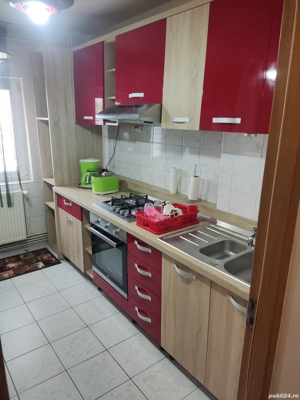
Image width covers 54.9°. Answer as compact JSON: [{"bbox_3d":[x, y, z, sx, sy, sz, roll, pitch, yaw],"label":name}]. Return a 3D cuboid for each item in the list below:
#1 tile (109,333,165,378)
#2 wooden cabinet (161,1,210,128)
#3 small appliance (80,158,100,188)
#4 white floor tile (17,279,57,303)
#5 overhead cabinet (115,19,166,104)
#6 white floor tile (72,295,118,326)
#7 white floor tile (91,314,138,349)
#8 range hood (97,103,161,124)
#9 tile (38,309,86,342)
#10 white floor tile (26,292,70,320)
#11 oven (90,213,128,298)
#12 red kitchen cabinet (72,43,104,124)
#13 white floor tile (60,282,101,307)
[{"bbox_3d":[-0.103,1.124,2.113,0.310,0.010,0.310,-10,19,-37],"label":"tile"},{"bbox_3d":[0.321,-0.802,1.859,0.313,0.669,0.346,-10,19,-37],"label":"wooden cabinet"},{"bbox_3d":[-0.629,-0.276,3.005,0.171,0.275,0.217,-10,19,-37],"label":"small appliance"},{"bbox_3d":[-1.090,0.867,2.790,0.302,0.012,0.304,-10,19,-37],"label":"white floor tile"},{"bbox_3d":[0.030,-1.022,2.275,0.325,0.526,0.627,-10,19,-37],"label":"overhead cabinet"},{"bbox_3d":[-0.477,0.959,2.514,0.302,0.012,0.304,-10,19,-37],"label":"white floor tile"},{"bbox_3d":[-0.289,1.026,2.284,0.302,0.012,0.304,-10,19,-37],"label":"white floor tile"},{"bbox_3d":[-0.055,-0.655,2.222,0.505,0.143,0.599,-10,19,-37],"label":"range hood"},{"bbox_3d":[-0.714,1.000,2.332,0.302,0.012,0.304,-10,19,-37],"label":"tile"},{"bbox_3d":[-0.902,0.933,2.561,0.302,0.012,0.304,-10,19,-37],"label":"white floor tile"},{"bbox_3d":[-0.147,0.409,2.600,0.550,0.583,0.596,-10,19,-37],"label":"oven"},{"bbox_3d":[-0.459,-1.084,2.805,0.313,0.669,0.593,-10,19,-37],"label":"red kitchen cabinet"},{"bbox_3d":[-0.679,0.915,2.812,0.310,0.010,0.310,-10,19,-37],"label":"white floor tile"}]

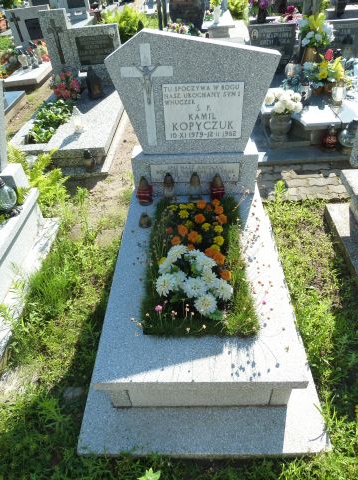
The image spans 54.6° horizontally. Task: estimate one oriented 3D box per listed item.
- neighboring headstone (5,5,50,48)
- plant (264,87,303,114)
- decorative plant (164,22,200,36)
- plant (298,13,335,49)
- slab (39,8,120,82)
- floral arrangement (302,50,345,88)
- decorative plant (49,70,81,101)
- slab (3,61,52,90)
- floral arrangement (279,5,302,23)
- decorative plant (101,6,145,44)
[{"bbox_3d":[-2.050,-2.948,4.948,0.680,0.660,0.150,-1,43,3],"label":"neighboring headstone"},{"bbox_3d":[0.889,-1.159,2.923,0.310,0.230,0.280,-1,43,3],"label":"plant"},{"bbox_3d":[0.055,-3.335,5.493,0.560,0.240,0.300,-1,43,3],"label":"decorative plant"},{"bbox_3d":[1.407,-2.119,3.523,0.370,0.380,0.320,-1,43,3],"label":"plant"},{"bbox_3d":[-1.047,-2.136,3.877,0.800,0.800,0.160,-1,43,3],"label":"slab"},{"bbox_3d":[1.381,-1.610,3.312,0.410,0.360,0.340,-1,43,3],"label":"floral arrangement"},{"bbox_3d":[-1.242,-1.701,3.793,0.320,0.340,0.290,-1,43,3],"label":"decorative plant"},{"bbox_3d":[-2.042,-2.262,4.763,0.800,0.260,1.250,-1,43,3],"label":"slab"},{"bbox_3d":[1.497,-3.028,4.655,0.310,0.250,0.260,-1,43,3],"label":"floral arrangement"},{"bbox_3d":[-0.863,-3.321,5.392,0.660,0.620,0.600,-1,43,3],"label":"decorative plant"}]

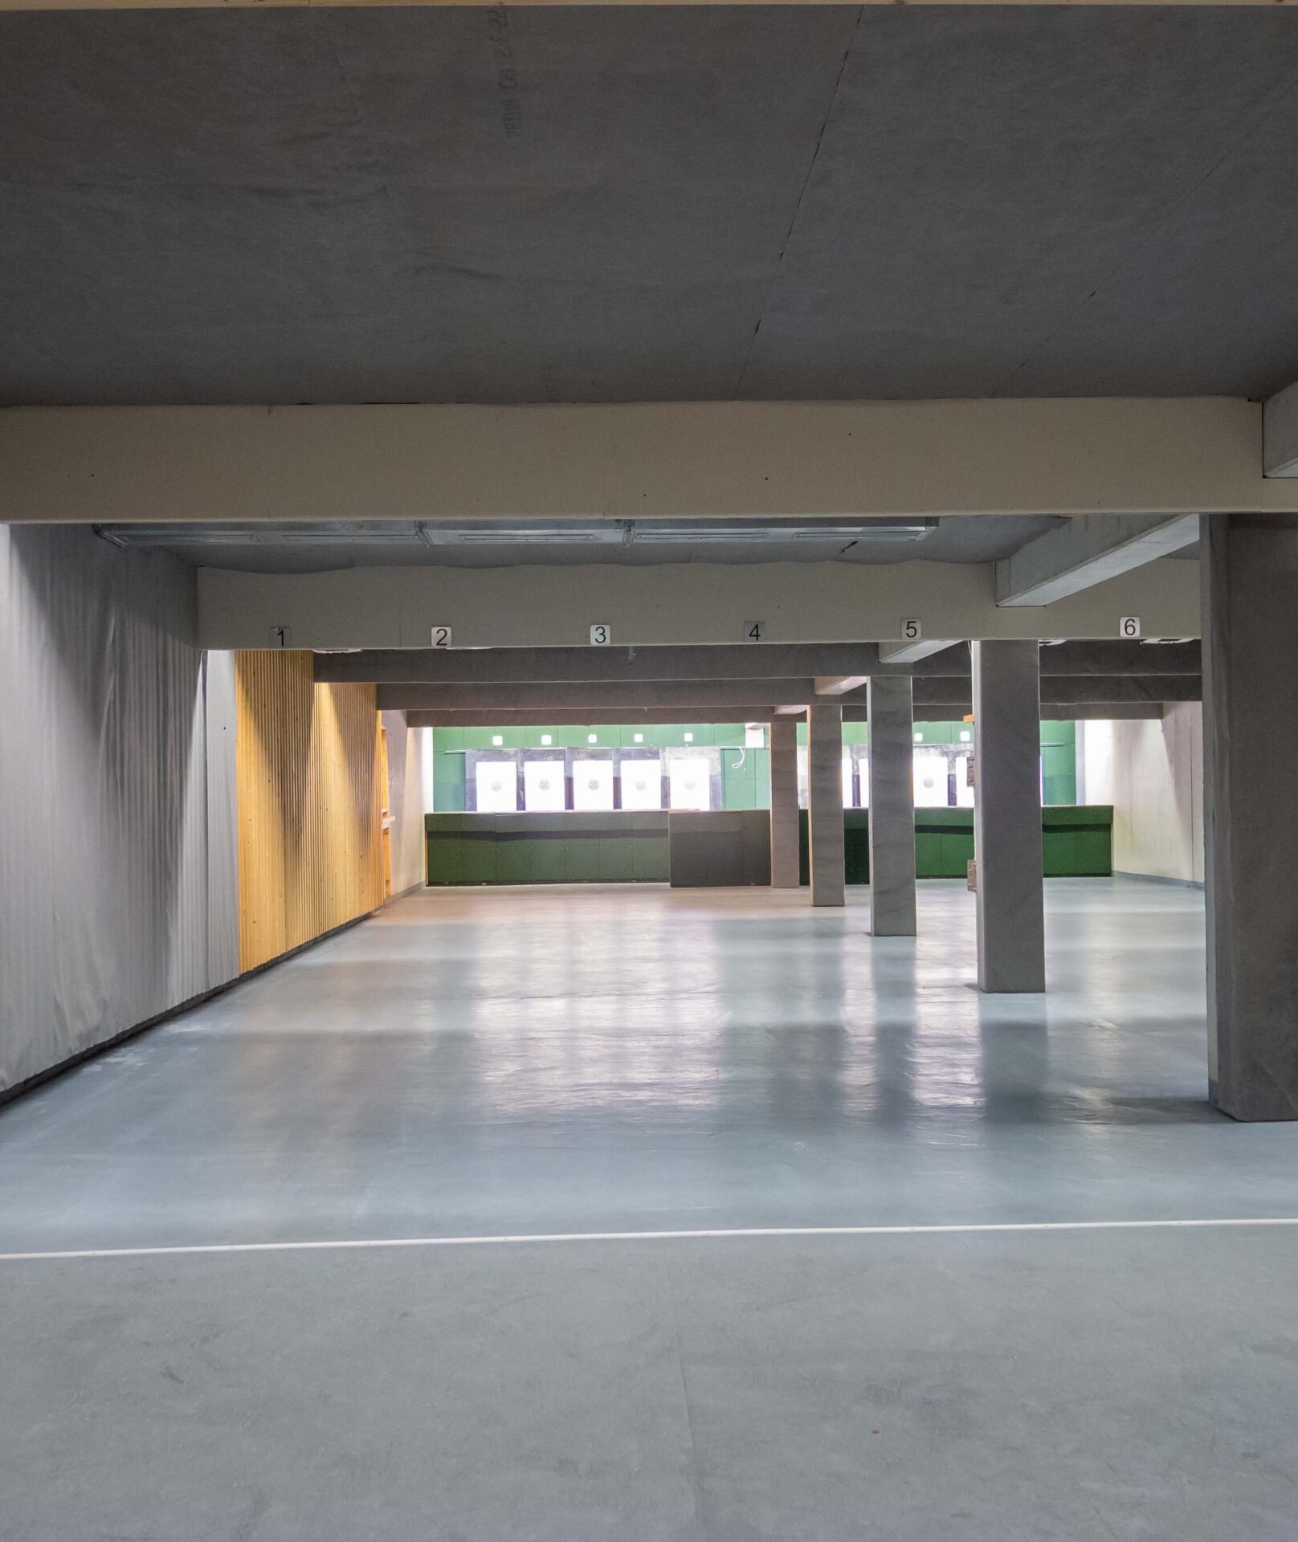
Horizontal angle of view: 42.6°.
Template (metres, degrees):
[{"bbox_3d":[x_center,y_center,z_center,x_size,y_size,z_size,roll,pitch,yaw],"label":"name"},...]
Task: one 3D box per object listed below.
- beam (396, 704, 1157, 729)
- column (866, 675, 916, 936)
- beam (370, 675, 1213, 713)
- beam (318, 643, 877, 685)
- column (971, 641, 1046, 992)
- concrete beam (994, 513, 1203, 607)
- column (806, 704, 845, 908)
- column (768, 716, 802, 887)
[{"bbox_3d":[1.891,-0.893,23.614,10.672,0.453,0.300,-1,-1,-2],"label":"beam"},{"bbox_3d":[2.195,0.324,15.112,0.374,2.345,0.335,-1,-1,-2],"label":"column"},{"bbox_3d":[1.954,-0.974,19.363,10.152,0.457,0.300,-1,-1,-2],"label":"beam"},{"bbox_3d":[-0.407,-1.026,15.039,5.151,0.450,0.300,-1,-1,-2],"label":"beam"},{"bbox_3d":[2.341,0.286,10.862,0.374,2.275,0.335,-1,-1,-2],"label":"column"},{"bbox_3d":[2.473,-1.248,8.727,0.323,0.300,3.994,-1,-1,-2],"label":"concrete beam"},{"bbox_3d":[2.061,0.404,19.360,0.374,2.328,0.335,-1,-1,-2],"label":"column"},{"bbox_3d":[1.924,0.480,23.609,0.374,2.322,0.335,-1,-1,-2],"label":"column"}]

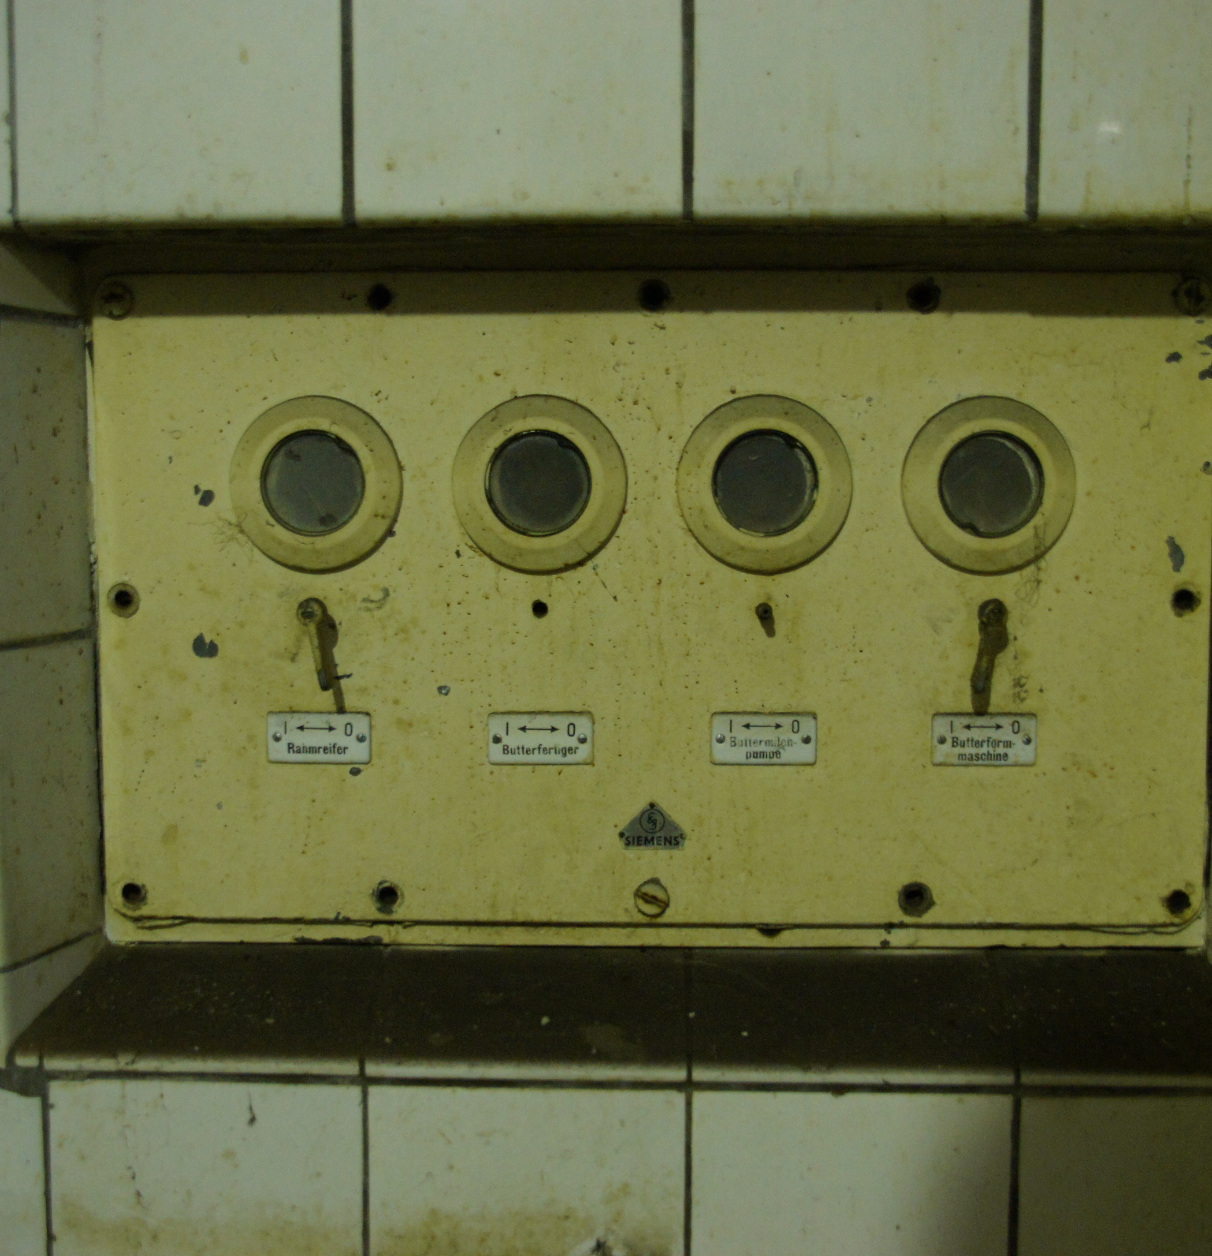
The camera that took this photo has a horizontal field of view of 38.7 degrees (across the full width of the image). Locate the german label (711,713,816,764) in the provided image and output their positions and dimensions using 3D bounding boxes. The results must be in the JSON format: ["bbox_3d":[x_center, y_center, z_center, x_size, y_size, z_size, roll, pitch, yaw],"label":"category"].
[{"bbox_3d":[0.080,0.056,0.870,0.053,0.026,0.003,0,5,2],"label":"german label"}]

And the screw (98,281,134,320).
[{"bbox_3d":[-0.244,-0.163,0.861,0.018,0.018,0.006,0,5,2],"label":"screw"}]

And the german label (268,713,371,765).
[{"bbox_3d":[-0.143,0.055,0.862,0.052,0.026,0.003,0,5,1],"label":"german label"}]

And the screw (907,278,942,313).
[{"bbox_3d":[0.154,-0.161,0.839,0.017,0.016,0.009,0,5,1],"label":"screw"}]

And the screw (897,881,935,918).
[{"bbox_3d":[0.155,0.136,0.865,0.017,0.018,0.009,0,5,1],"label":"screw"}]

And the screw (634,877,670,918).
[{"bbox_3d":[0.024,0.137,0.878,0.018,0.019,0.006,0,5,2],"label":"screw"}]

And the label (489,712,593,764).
[{"bbox_3d":[-0.032,0.055,0.860,0.052,0.026,0.003,0,5,1],"label":"label"}]

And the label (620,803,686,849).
[{"bbox_3d":[0.024,0.099,0.862,0.033,0.024,0.002,0,5,1],"label":"label"}]

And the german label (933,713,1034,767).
[{"bbox_3d":[0.190,0.056,0.867,0.052,0.026,0.003,0,5,2],"label":"german label"}]

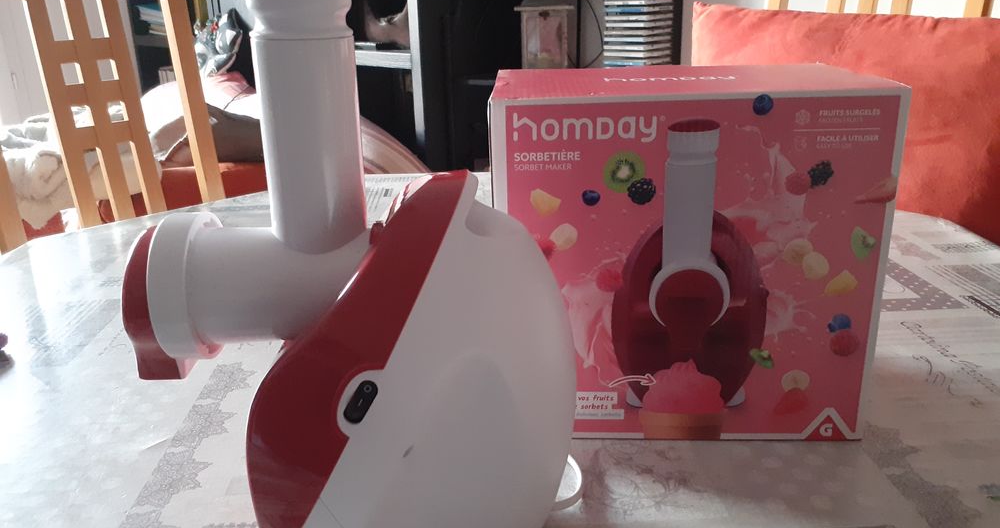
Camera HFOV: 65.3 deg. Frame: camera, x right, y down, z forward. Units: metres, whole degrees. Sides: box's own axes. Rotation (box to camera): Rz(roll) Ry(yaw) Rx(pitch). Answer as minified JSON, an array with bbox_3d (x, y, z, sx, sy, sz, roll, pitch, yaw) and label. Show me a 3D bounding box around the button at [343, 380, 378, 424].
[{"bbox_3d":[-0.068,0.068,0.384,0.011,0.026,0.005,29,18,-8],"label":"button"}]

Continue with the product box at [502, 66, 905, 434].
[{"bbox_3d":[0.136,-0.018,0.631,0.270,0.258,0.177,-1,20,3],"label":"product box"}]

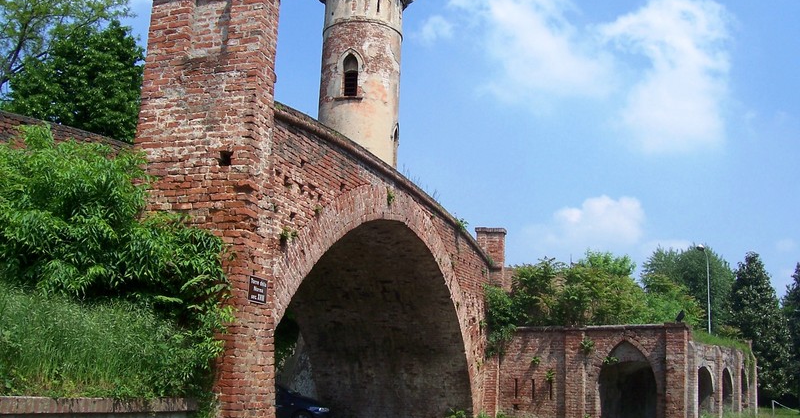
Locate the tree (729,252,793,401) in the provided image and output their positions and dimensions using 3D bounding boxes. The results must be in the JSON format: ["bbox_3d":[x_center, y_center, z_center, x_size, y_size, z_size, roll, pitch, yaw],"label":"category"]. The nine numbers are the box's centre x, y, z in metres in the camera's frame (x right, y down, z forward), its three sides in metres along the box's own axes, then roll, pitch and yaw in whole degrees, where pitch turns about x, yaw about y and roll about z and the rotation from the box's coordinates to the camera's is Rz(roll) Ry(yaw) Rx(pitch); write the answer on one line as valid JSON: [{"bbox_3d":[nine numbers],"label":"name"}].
[{"bbox_3d":[23.780,7.836,51.967,4.200,10.100,4.200,-2,-12,24],"label":"tree"}]

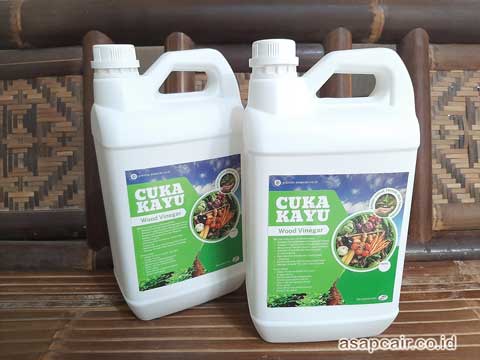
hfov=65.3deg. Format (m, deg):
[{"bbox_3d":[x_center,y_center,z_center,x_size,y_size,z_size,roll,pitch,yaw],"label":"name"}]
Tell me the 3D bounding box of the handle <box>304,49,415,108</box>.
[{"bbox_3d":[0.119,-0.107,0.385,0.113,0.053,0.043,-2,18,-2],"label":"handle"}]

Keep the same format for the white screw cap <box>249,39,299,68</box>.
[{"bbox_3d":[0.034,-0.127,0.374,0.051,0.023,0.051,-1,18,0],"label":"white screw cap"}]

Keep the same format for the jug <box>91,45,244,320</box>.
[{"bbox_3d":[-0.085,-0.002,0.483,0.175,0.324,0.123,-10,21,-25],"label":"jug"}]

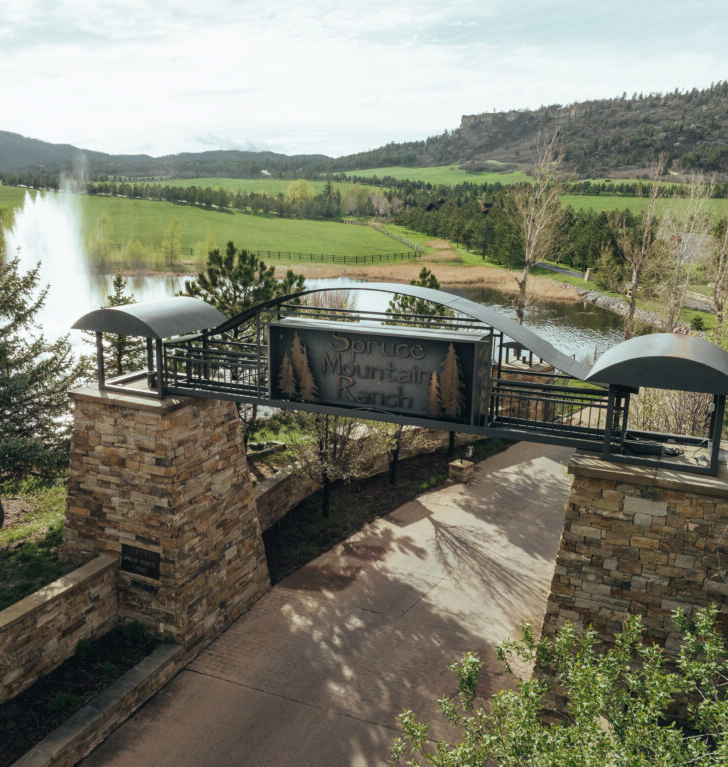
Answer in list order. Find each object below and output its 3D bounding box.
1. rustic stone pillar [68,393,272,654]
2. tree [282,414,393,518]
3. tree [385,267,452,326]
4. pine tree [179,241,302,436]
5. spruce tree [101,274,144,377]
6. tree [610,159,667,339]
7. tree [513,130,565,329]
[{"bbox_3d":[-4.001,2.337,14.086,3.087,4.697,2.999,7,16,22],"label":"rustic stone pillar"},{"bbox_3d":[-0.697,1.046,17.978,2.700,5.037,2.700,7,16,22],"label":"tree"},{"bbox_3d":[2.254,-1.789,28.315,2.900,5.549,2.900,7,16,22],"label":"tree"},{"bbox_3d":[-3.662,-1.063,21.043,3.600,6.126,3.600,0,14,0],"label":"pine tree"},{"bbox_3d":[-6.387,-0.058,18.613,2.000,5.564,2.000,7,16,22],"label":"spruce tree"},{"bbox_3d":[13.818,-5.853,35.721,2.800,10.359,2.800,7,16,22],"label":"tree"},{"bbox_3d":[8.543,-5.978,34.541,2.800,11.815,2.800,7,16,22],"label":"tree"}]

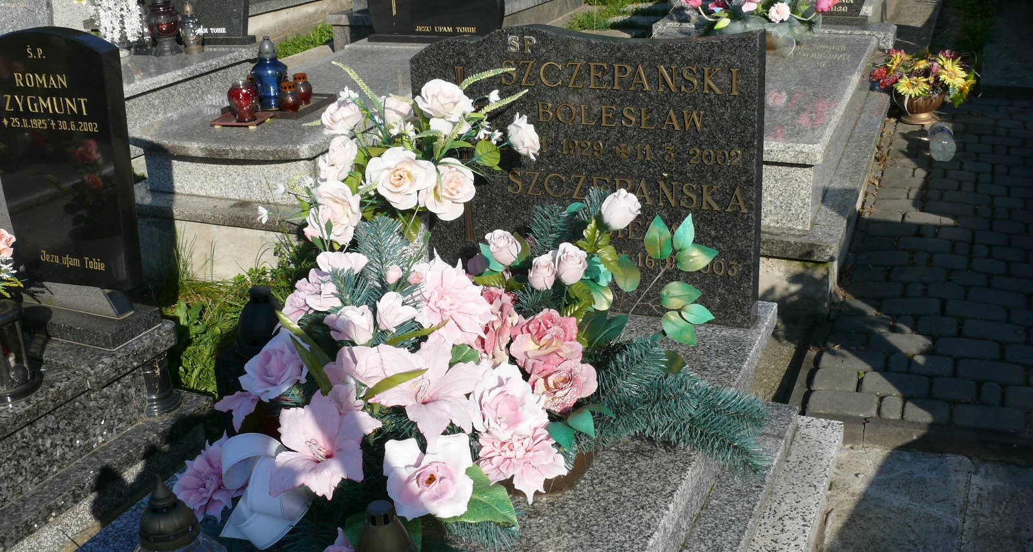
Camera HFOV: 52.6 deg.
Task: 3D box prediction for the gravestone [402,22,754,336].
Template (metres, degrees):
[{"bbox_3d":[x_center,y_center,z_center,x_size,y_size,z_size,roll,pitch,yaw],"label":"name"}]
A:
[{"bbox_3d":[0.157,-0.263,2.640,0.880,0.713,0.068,5,16,21],"label":"gravestone"}]

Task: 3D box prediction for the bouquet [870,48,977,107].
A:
[{"bbox_3d":[1.594,-0.778,4.100,0.396,0.220,0.337,1,20,9],"label":"bouquet"}]

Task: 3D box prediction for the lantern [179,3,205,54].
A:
[{"bbox_3d":[-1.508,-1.147,4.850,0.111,0.242,0.111,5,21,19],"label":"lantern"}]

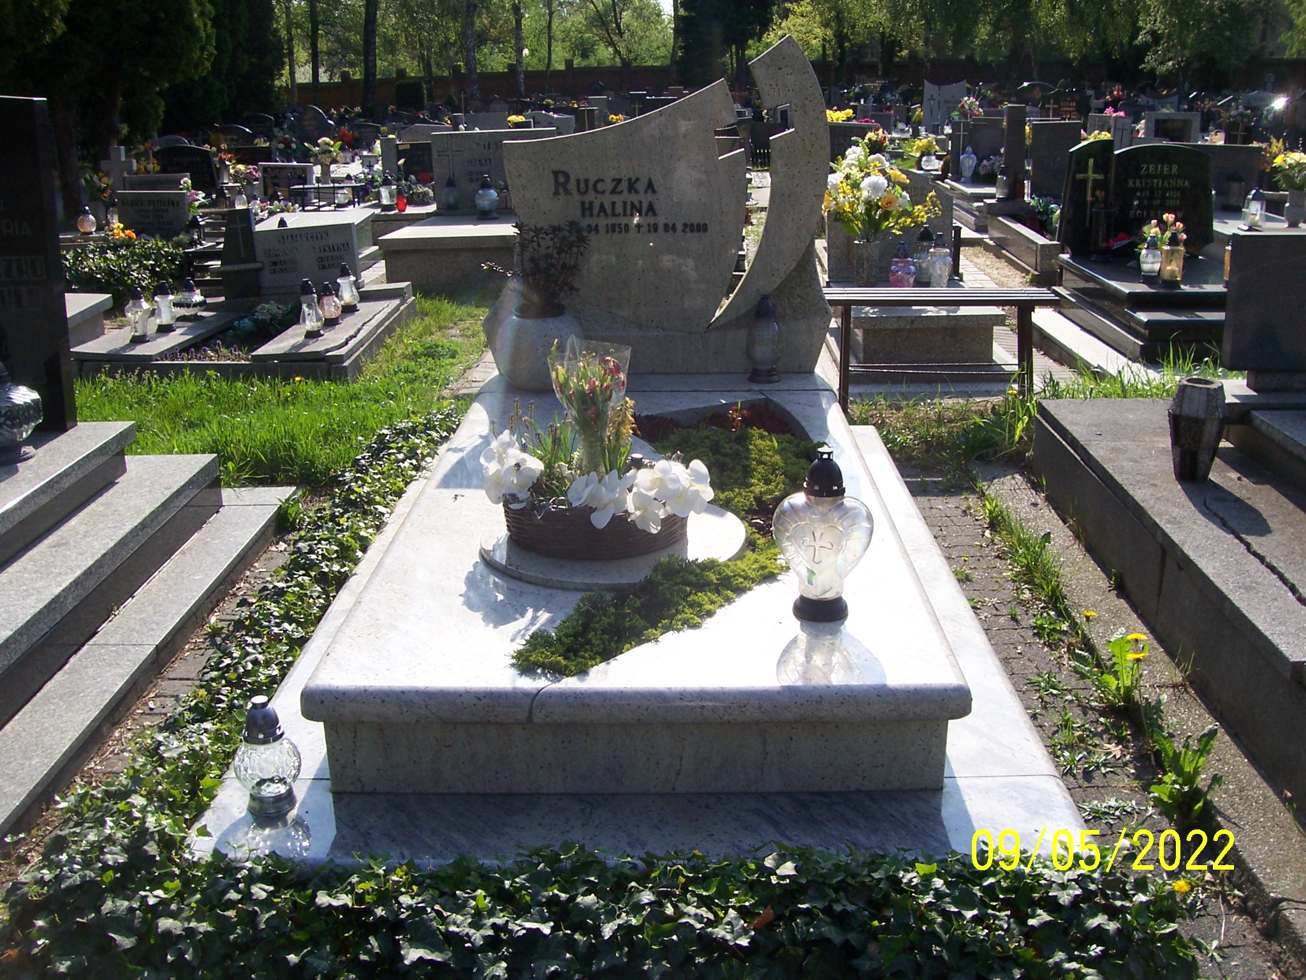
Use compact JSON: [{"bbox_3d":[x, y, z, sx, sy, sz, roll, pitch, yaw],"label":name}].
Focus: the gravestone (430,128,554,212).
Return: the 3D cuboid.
[{"bbox_3d":[-1.162,-2.348,9.428,0.901,0.568,0.130,-2,18,-5],"label":"gravestone"}]

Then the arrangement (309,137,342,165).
[{"bbox_3d":[-3.313,-3.436,13.000,0.322,0.281,0.296,-1,18,0],"label":"arrangement"}]

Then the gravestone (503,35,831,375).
[{"bbox_3d":[0.027,-0.847,3.866,1.005,0.970,0.190,0,19,1],"label":"gravestone"}]

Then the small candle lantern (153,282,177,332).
[{"bbox_3d":[-2.514,-0.945,6.570,0.115,0.247,0.115,-1,18,0],"label":"small candle lantern"}]

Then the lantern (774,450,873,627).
[{"bbox_3d":[0.302,0.075,2.299,0.179,0.310,0.105,3,18,12],"label":"lantern"}]

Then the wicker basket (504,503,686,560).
[{"bbox_3d":[-0.120,0.039,2.681,0.384,0.100,0.338,0,19,2],"label":"wicker basket"}]

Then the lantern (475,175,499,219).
[{"bbox_3d":[-1.047,-1.851,8.100,0.154,0.264,0.154,-1,18,0],"label":"lantern"}]

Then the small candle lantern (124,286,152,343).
[{"bbox_3d":[-2.167,-0.741,5.400,0.113,0.227,0.113,-1,18,0],"label":"small candle lantern"}]

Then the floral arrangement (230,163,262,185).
[{"bbox_3d":[-3.309,-2.560,10.400,0.256,0.190,0.240,0,19,2],"label":"floral arrangement"}]

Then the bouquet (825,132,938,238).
[{"bbox_3d":[1.193,-1.564,6.635,0.560,0.500,0.420,-1,18,0],"label":"bouquet"}]

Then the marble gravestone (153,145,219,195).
[{"bbox_3d":[-4.663,-3.168,12.807,0.701,0.539,0.120,-1,18,-1],"label":"marble gravestone"}]

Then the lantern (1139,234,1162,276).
[{"bbox_3d":[2.548,-1.203,6.542,0.108,0.210,0.108,-1,18,0],"label":"lantern"}]

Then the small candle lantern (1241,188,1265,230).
[{"bbox_3d":[3.232,-1.502,6.862,0.126,0.214,0.126,0,19,2],"label":"small candle lantern"}]

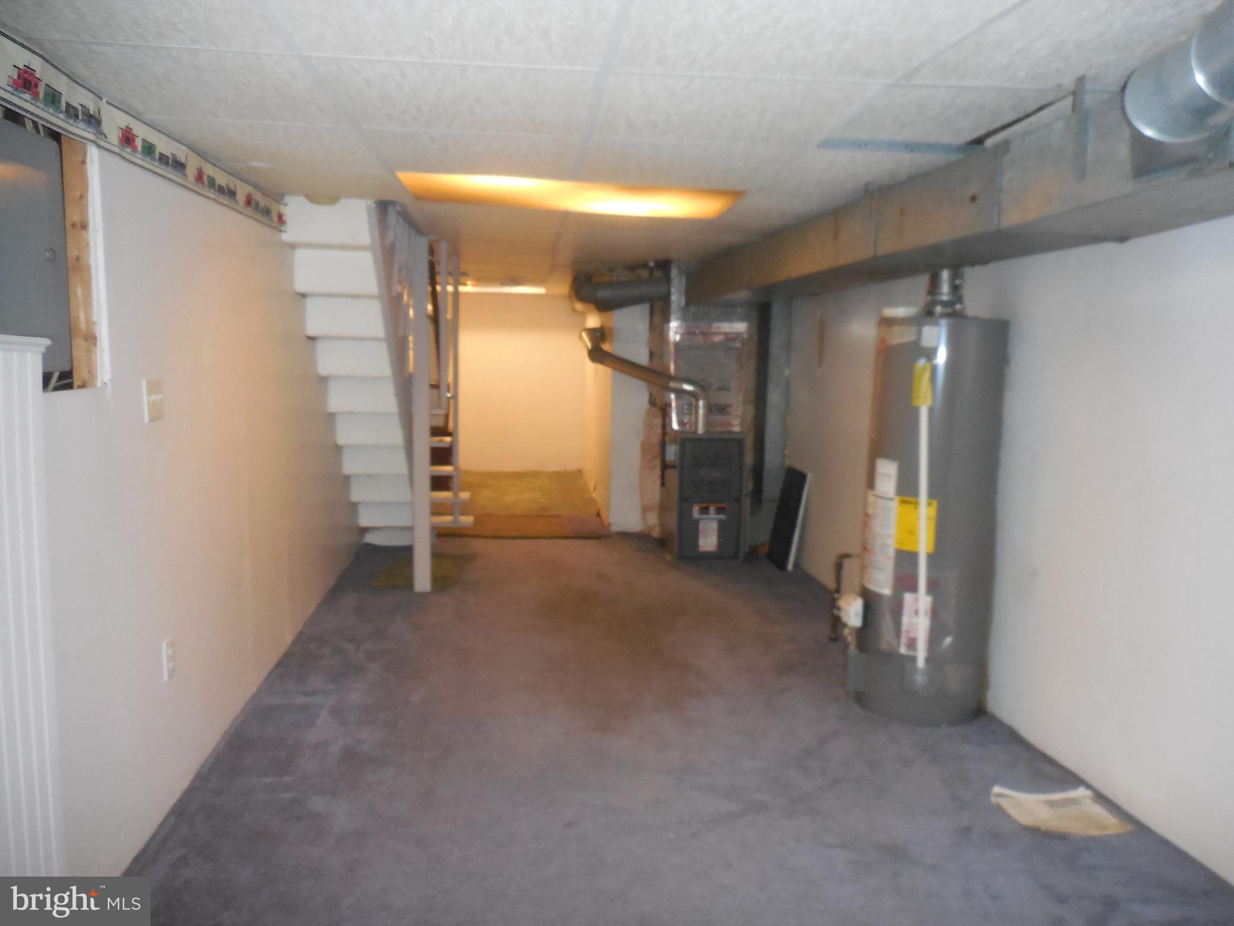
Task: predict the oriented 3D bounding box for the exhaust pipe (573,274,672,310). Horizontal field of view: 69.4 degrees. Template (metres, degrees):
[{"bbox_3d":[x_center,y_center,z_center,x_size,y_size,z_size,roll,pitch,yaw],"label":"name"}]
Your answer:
[{"bbox_3d":[0.025,-1.112,5.840,0.670,0.230,0.220,0,7,-6],"label":"exhaust pipe"}]

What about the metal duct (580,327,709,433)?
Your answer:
[{"bbox_3d":[0.173,-0.524,5.675,0.840,0.670,0.170,0,7,-6],"label":"metal duct"}]

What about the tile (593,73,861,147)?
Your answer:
[{"bbox_3d":[0.253,-0.851,2.153,0.610,0.025,0.600,0,7,-6],"label":"tile"}]

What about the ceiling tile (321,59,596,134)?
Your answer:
[{"bbox_3d":[-0.352,-0.856,2.091,0.600,0.025,0.600,0,7,-6],"label":"ceiling tile"}]

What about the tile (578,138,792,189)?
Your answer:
[{"bbox_3d":[0.194,-0.926,2.761,0.610,0.025,0.600,0,7,-6],"label":"tile"}]

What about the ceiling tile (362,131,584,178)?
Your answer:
[{"bbox_3d":[-0.410,-0.929,2.684,0.600,0.025,0.600,0,7,-6],"label":"ceiling tile"}]

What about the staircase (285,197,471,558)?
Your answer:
[{"bbox_3d":[-1.192,-0.253,4.708,0.660,1.930,2.450,0,7,-6],"label":"staircase"}]

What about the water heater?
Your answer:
[{"bbox_3d":[1.167,0.114,3.344,0.510,1.620,0.480,0,7,-6],"label":"water heater"}]

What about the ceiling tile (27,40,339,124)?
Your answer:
[{"bbox_3d":[-0.921,-0.861,2.032,0.560,0.025,0.600,0,7,-6],"label":"ceiling tile"}]

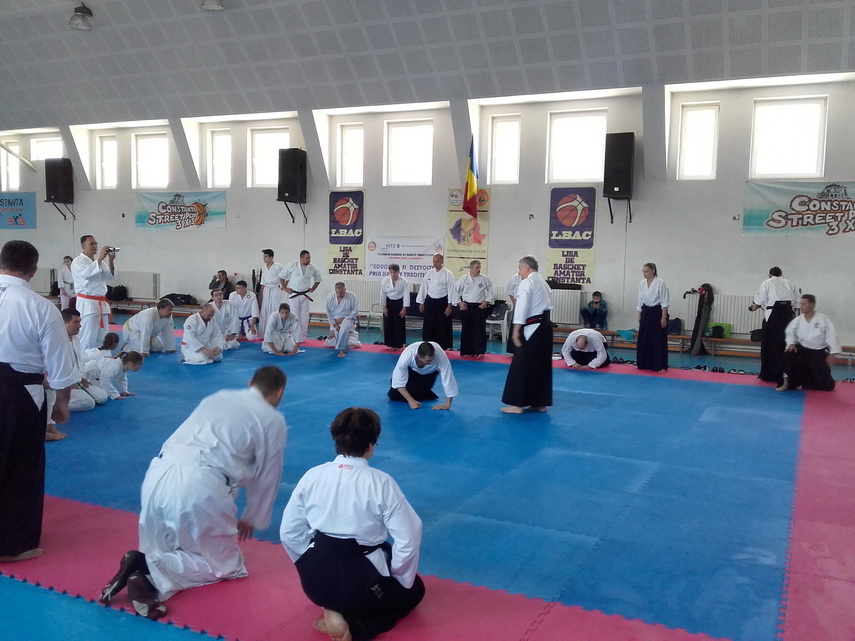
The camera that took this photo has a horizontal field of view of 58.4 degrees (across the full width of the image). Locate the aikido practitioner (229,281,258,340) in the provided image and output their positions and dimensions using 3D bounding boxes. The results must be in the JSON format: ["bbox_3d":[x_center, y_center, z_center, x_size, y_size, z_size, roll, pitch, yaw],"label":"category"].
[{"bbox_3d":[-3.551,-0.208,14.828,0.560,1.150,0.650,1,5,-3],"label":"aikido practitioner"}]

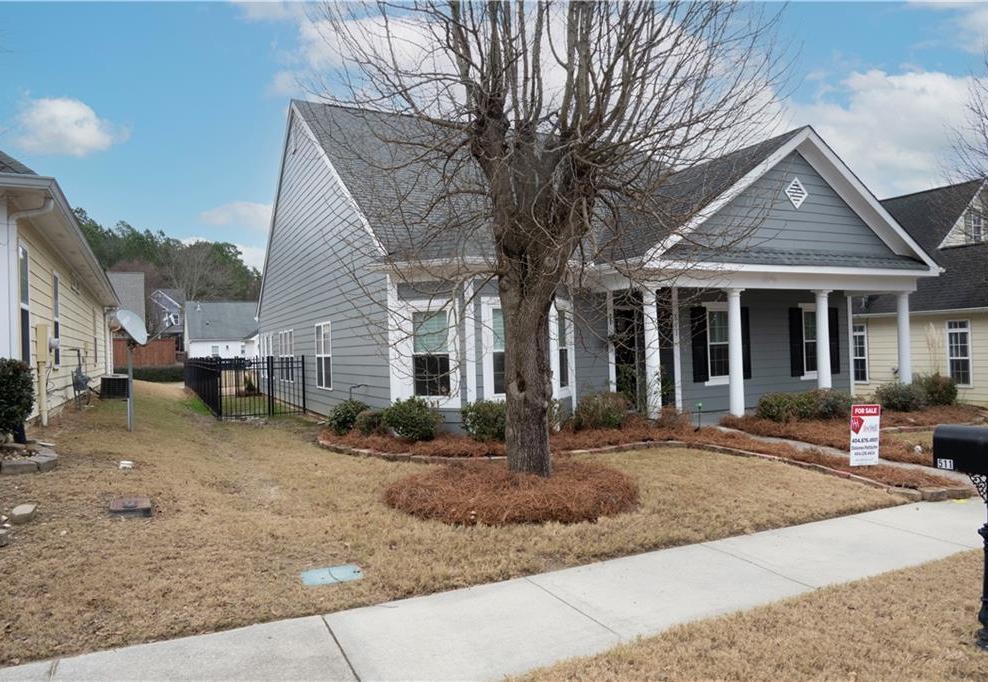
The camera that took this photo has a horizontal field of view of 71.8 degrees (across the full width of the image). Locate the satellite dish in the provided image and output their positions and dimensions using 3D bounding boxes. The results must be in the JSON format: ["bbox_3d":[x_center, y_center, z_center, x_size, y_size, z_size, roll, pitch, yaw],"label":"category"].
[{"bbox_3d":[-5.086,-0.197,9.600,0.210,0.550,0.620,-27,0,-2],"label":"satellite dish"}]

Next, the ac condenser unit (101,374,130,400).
[{"bbox_3d":[-9.754,1.163,17.619,0.620,0.640,0.620,-1,-1,-26],"label":"ac condenser unit"}]

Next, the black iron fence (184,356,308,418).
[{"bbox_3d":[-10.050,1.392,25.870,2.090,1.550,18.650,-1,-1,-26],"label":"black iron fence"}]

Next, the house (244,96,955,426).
[{"bbox_3d":[0.064,-2.498,20.243,11.700,8.450,19.050,-1,-1,-26],"label":"house"}]

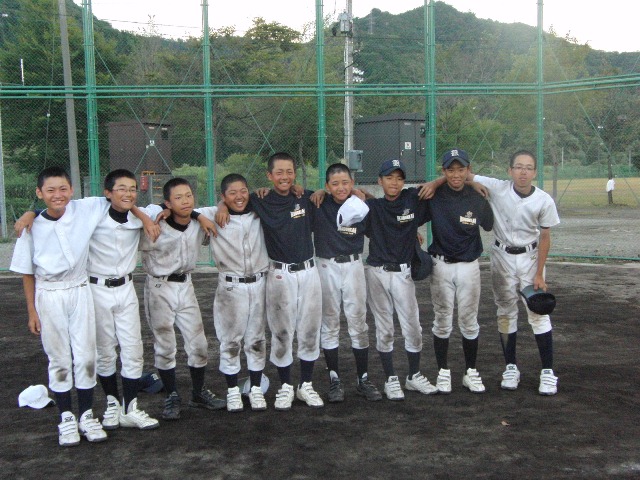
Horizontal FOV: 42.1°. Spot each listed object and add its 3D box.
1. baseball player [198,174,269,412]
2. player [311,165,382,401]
[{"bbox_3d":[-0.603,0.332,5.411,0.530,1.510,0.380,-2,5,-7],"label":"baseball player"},{"bbox_3d":[0.185,0.271,5.590,0.520,1.576,0.400,-1,5,-2],"label":"player"}]

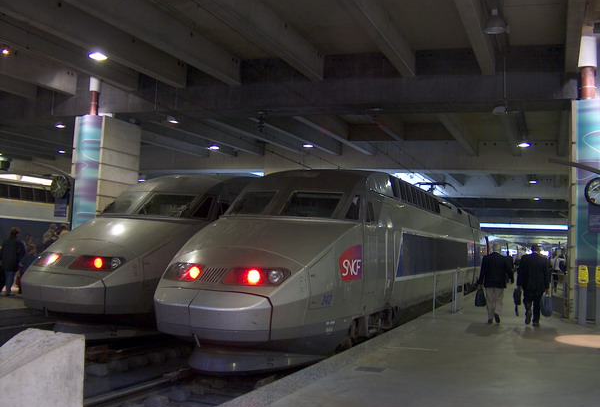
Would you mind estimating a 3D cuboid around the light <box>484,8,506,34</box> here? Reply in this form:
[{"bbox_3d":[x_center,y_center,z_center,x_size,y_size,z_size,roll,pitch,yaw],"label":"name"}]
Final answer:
[{"bbox_3d":[4.208,-3.921,13.806,0.470,0.540,0.470,1,-4,21],"label":"light"}]

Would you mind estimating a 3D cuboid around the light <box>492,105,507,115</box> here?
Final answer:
[{"bbox_3d":[5.298,-2.450,16.933,0.430,0.290,0.430,1,-4,21],"label":"light"}]

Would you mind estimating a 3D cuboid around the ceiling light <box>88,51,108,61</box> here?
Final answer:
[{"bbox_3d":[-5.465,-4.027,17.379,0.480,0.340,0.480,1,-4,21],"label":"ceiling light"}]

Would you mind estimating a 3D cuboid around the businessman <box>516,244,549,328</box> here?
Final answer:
[{"bbox_3d":[5.028,1.759,13.781,0.660,1.740,0.480,1,-4,21],"label":"businessman"}]

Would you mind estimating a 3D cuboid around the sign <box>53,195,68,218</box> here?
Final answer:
[{"bbox_3d":[-7.619,0.127,20.401,0.500,0.620,0.120,1,-4,21],"label":"sign"}]

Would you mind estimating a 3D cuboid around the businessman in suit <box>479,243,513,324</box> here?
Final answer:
[{"bbox_3d":[4.337,1.761,14.159,0.660,1.730,0.480,1,-4,21],"label":"businessman in suit"}]

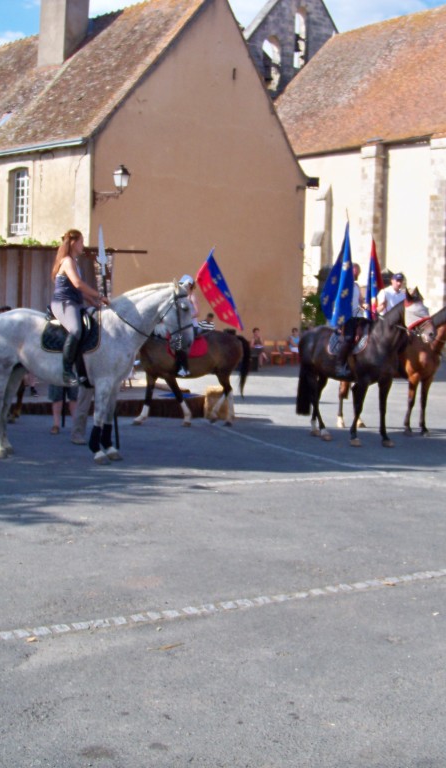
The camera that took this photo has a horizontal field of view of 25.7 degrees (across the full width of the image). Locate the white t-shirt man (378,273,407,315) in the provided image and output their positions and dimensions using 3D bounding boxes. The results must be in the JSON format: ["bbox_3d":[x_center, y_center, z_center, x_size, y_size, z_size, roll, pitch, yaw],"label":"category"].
[{"bbox_3d":[2.380,-0.842,13.620,0.600,1.420,0.700,-2,6,-43],"label":"white t-shirt man"}]

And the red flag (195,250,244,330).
[{"bbox_3d":[-0.049,-1.331,13.750,0.680,1.160,0.220,1,4,-6],"label":"red flag"}]

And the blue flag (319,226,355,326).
[{"bbox_3d":[1.402,-1.328,11.950,0.450,1.300,0.220,1,4,-6],"label":"blue flag"}]

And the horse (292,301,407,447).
[{"bbox_3d":[1.692,-0.167,12.100,0.600,1.840,2.100,-2,5,-41],"label":"horse"}]

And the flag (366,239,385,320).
[{"bbox_3d":[2.070,-1.391,13.250,0.300,1.200,0.220,1,4,-6],"label":"flag"}]

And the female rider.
[{"bbox_3d":[-1.495,-0.786,10.100,0.600,1.580,0.520,2,4,15],"label":"female rider"}]

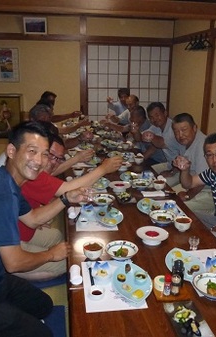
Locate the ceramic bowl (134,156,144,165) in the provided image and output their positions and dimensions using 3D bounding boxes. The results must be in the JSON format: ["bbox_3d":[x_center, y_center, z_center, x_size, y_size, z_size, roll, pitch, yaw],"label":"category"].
[{"bbox_3d":[0.340,-0.097,3.682,0.114,0.069,0.114,1,17,0],"label":"ceramic bowl"}]

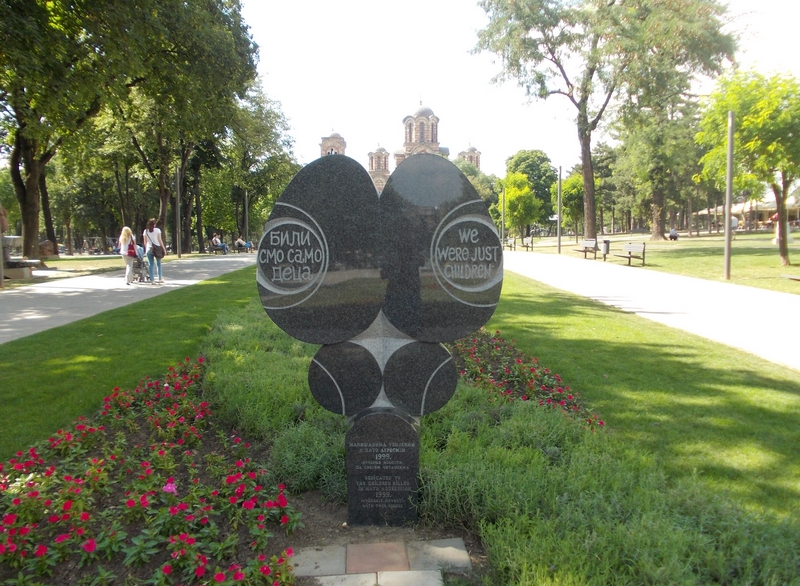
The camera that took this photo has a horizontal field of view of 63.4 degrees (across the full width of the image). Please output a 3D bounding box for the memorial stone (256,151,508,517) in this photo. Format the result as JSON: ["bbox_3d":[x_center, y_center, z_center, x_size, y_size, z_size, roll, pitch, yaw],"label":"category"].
[{"bbox_3d":[-0.108,0.245,3.565,1.310,2.010,0.280,0,4,0],"label":"memorial stone"}]

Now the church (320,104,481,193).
[{"bbox_3d":[1.867,-40.243,228.361,62.000,54.000,42.000,0,4,-2],"label":"church"}]

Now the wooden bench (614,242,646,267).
[{"bbox_3d":[9.018,-1.548,25.574,0.580,0.860,1.850,0,4,-2],"label":"wooden bench"}]

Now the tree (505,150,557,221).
[{"bbox_3d":[19.159,-14.607,95.000,7.800,12.900,7.800,0,4,-2],"label":"tree"}]

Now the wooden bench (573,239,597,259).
[{"bbox_3d":[8.473,-2.014,29.874,0.580,0.860,1.850,0,4,-2],"label":"wooden bench"}]

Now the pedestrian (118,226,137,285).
[{"bbox_3d":[-7.193,-0.978,17.100,0.480,1.540,0.380,0,4,-2],"label":"pedestrian"}]

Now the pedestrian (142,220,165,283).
[{"bbox_3d":[-6.463,-1.103,17.000,0.580,1.720,0.400,0,4,-2],"label":"pedestrian"}]

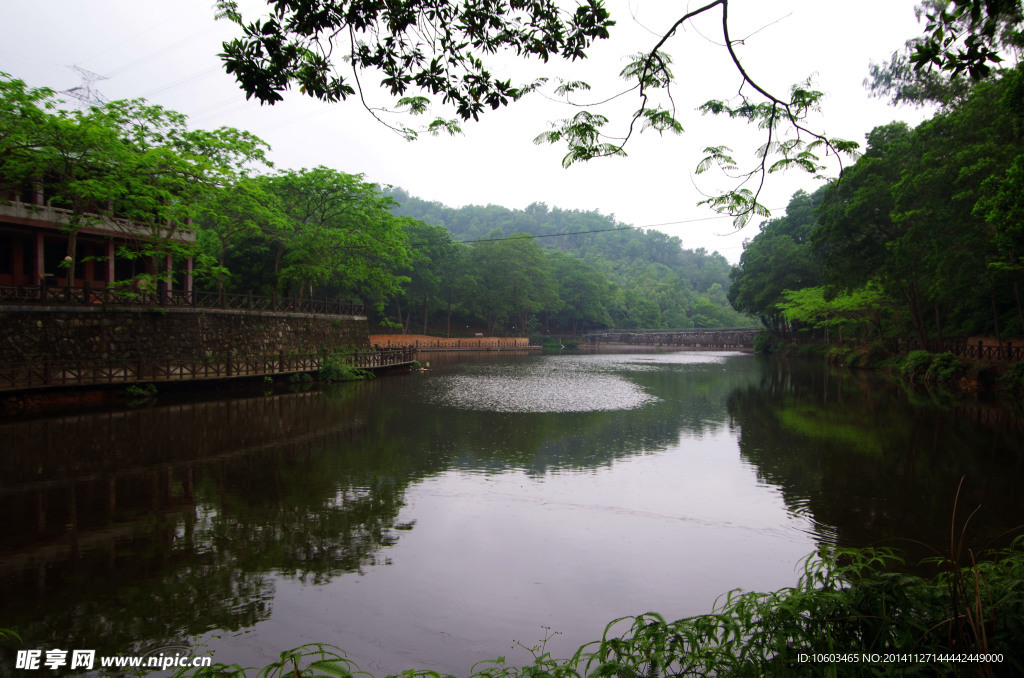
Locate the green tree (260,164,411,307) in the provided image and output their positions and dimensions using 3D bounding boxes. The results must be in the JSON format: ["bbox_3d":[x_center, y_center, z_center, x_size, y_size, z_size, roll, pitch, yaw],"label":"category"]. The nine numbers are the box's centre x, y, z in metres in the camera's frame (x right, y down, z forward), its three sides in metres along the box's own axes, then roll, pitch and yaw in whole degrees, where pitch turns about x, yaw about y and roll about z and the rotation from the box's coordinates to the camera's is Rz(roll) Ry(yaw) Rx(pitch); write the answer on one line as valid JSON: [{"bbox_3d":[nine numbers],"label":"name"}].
[{"bbox_3d":[-12.500,-7.200,54.000,10.600,9.900,9.800,0,1,-13],"label":"green tree"}]

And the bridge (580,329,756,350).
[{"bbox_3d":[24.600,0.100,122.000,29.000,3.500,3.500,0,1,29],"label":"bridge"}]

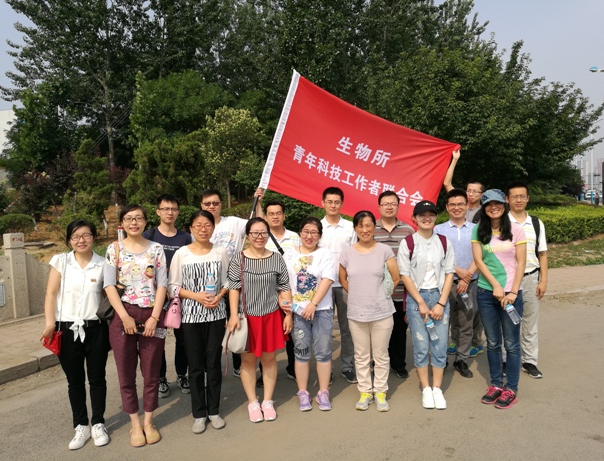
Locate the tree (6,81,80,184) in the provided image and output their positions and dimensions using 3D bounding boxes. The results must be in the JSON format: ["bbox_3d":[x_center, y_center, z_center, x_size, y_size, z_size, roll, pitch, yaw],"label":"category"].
[{"bbox_3d":[-8.829,-2.858,16.300,2.450,4.185,2.450,-4,4,-28],"label":"tree"}]

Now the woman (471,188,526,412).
[{"bbox_3d":[1.568,0.530,3.810,0.460,1.722,0.340,0,4,24],"label":"woman"}]

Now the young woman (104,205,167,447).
[{"bbox_3d":[-1.171,0.657,3.391,0.480,1.666,0.320,-3,4,-14],"label":"young woman"}]

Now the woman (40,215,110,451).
[{"bbox_3d":[-1.571,0.720,3.411,0.460,1.583,0.330,-3,3,-18],"label":"woman"}]

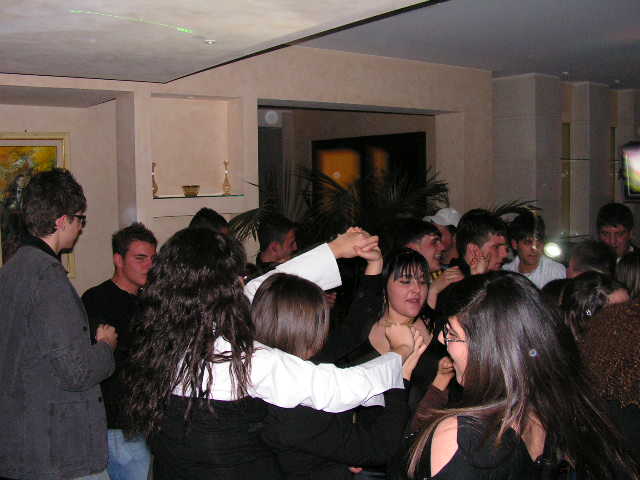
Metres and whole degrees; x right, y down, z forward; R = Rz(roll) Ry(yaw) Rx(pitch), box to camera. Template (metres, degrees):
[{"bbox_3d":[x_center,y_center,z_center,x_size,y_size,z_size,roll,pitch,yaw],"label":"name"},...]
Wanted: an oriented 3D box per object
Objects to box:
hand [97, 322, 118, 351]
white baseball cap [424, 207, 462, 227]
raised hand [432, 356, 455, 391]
[{"bbox_3d":[-0.702,0.319,2.200,0.085,0.100,0.085,-3,6,-24],"label":"hand"},{"bbox_3d":[0.683,-0.126,3.650,0.260,0.130,0.175,10,9,26],"label":"white baseball cap"},{"bbox_3d":[0.393,0.421,2.100,0.085,0.115,0.080,19,6,11],"label":"raised hand"}]

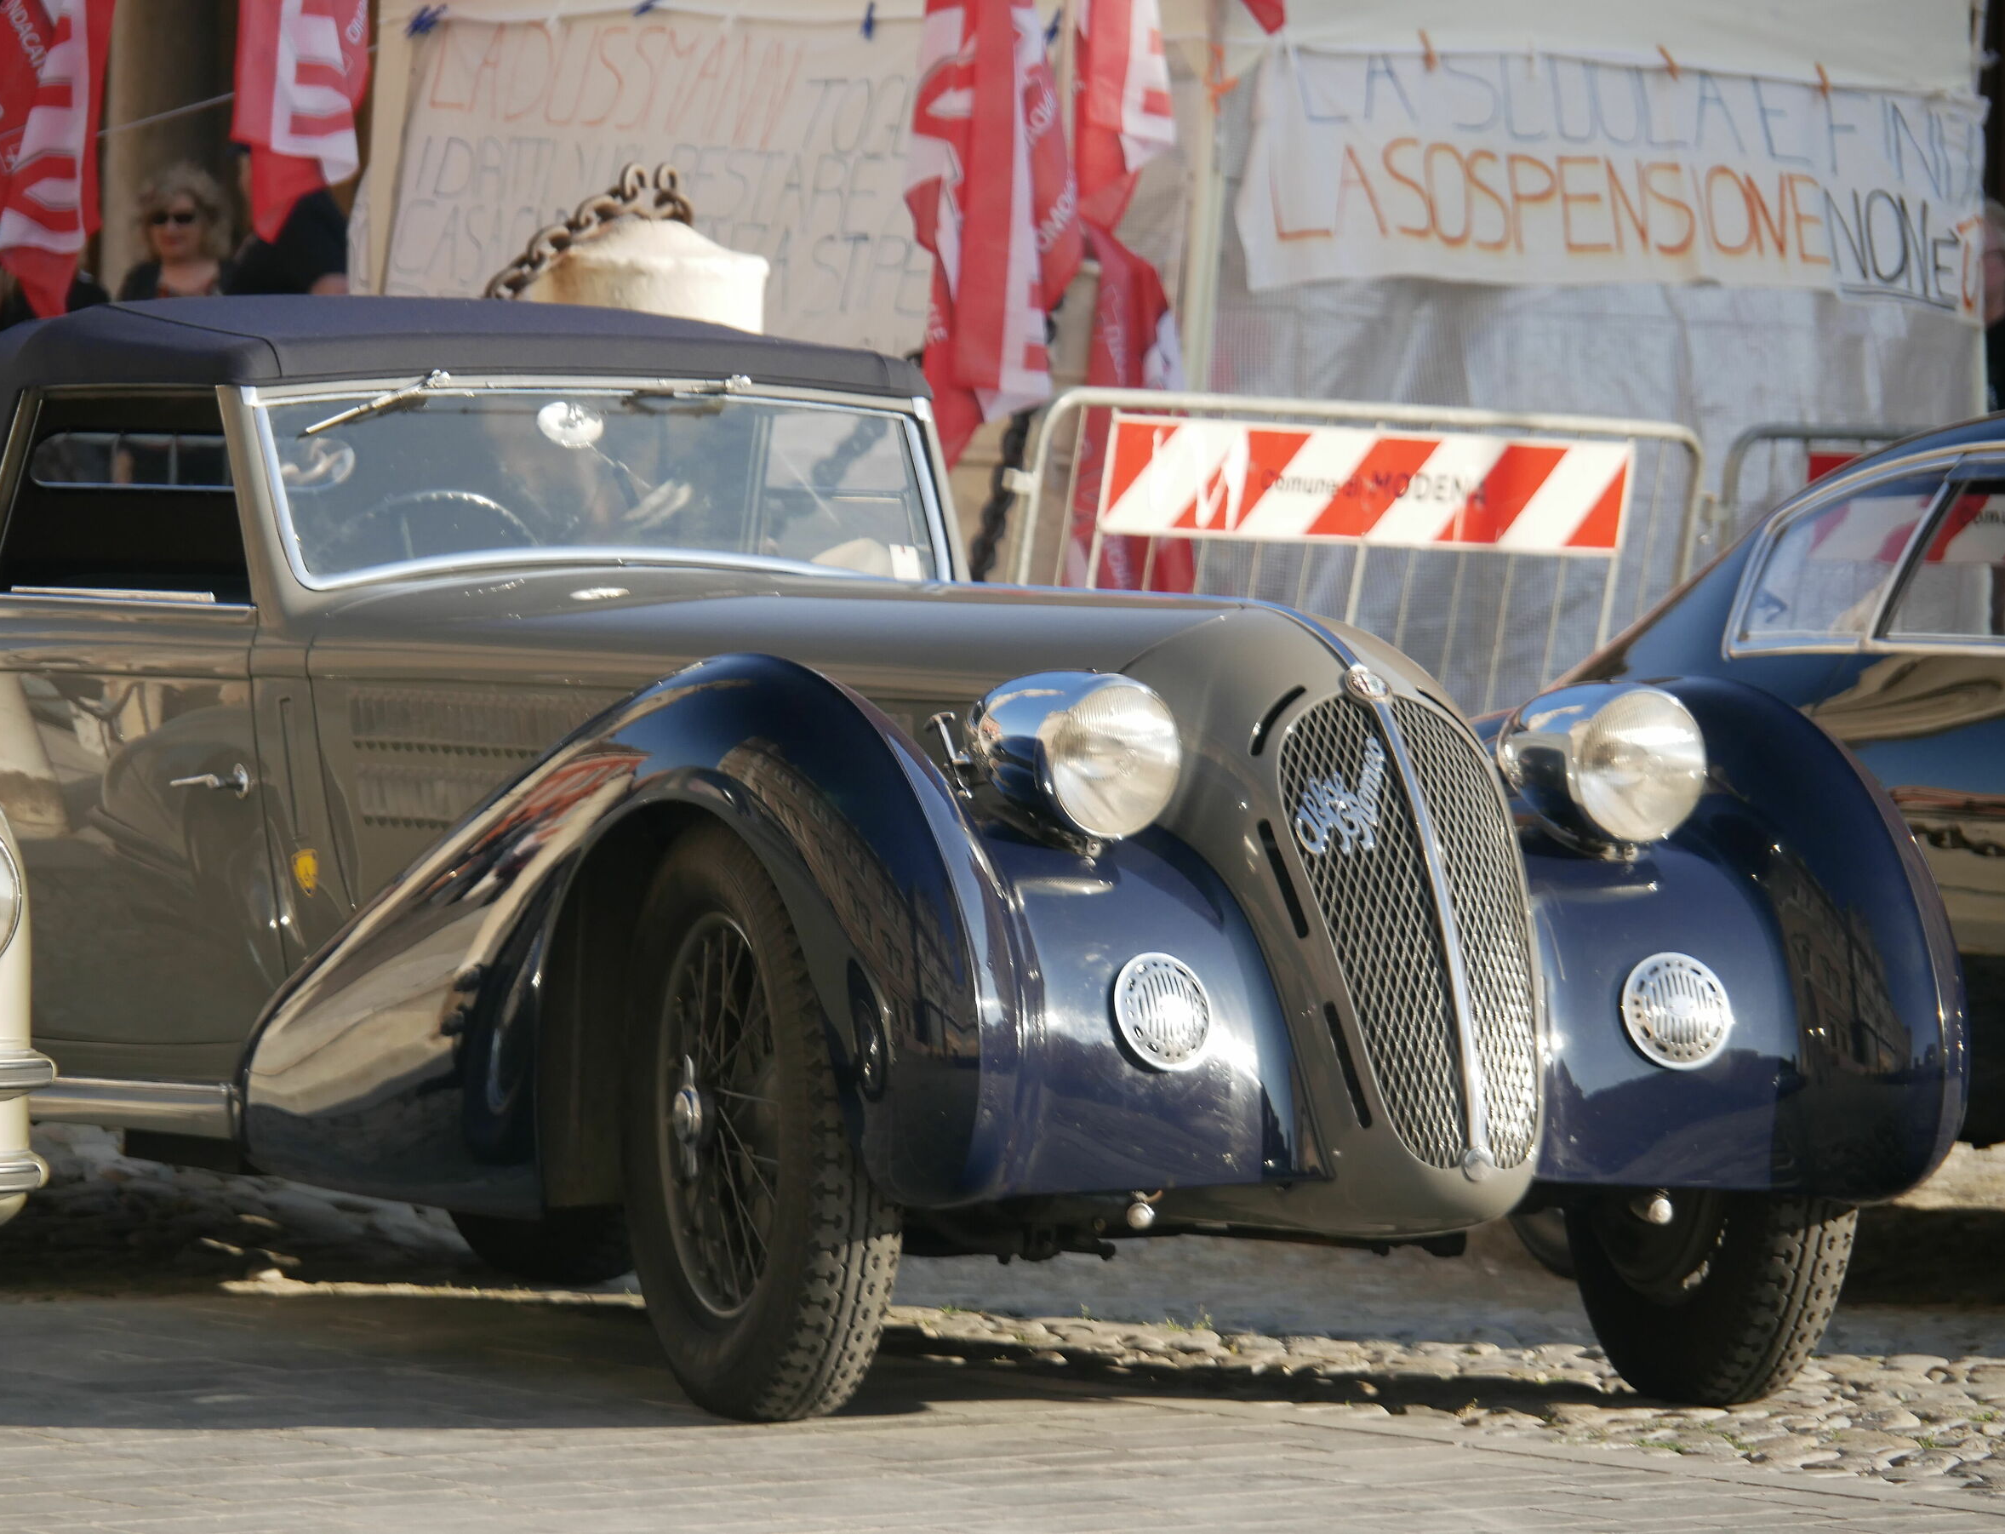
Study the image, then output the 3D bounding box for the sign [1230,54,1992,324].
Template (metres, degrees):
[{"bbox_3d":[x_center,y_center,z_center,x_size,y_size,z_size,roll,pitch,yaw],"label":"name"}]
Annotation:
[{"bbox_3d":[1.219,-1.166,32.000,2.100,0.470,0.040,1,1,-45],"label":"sign"}]

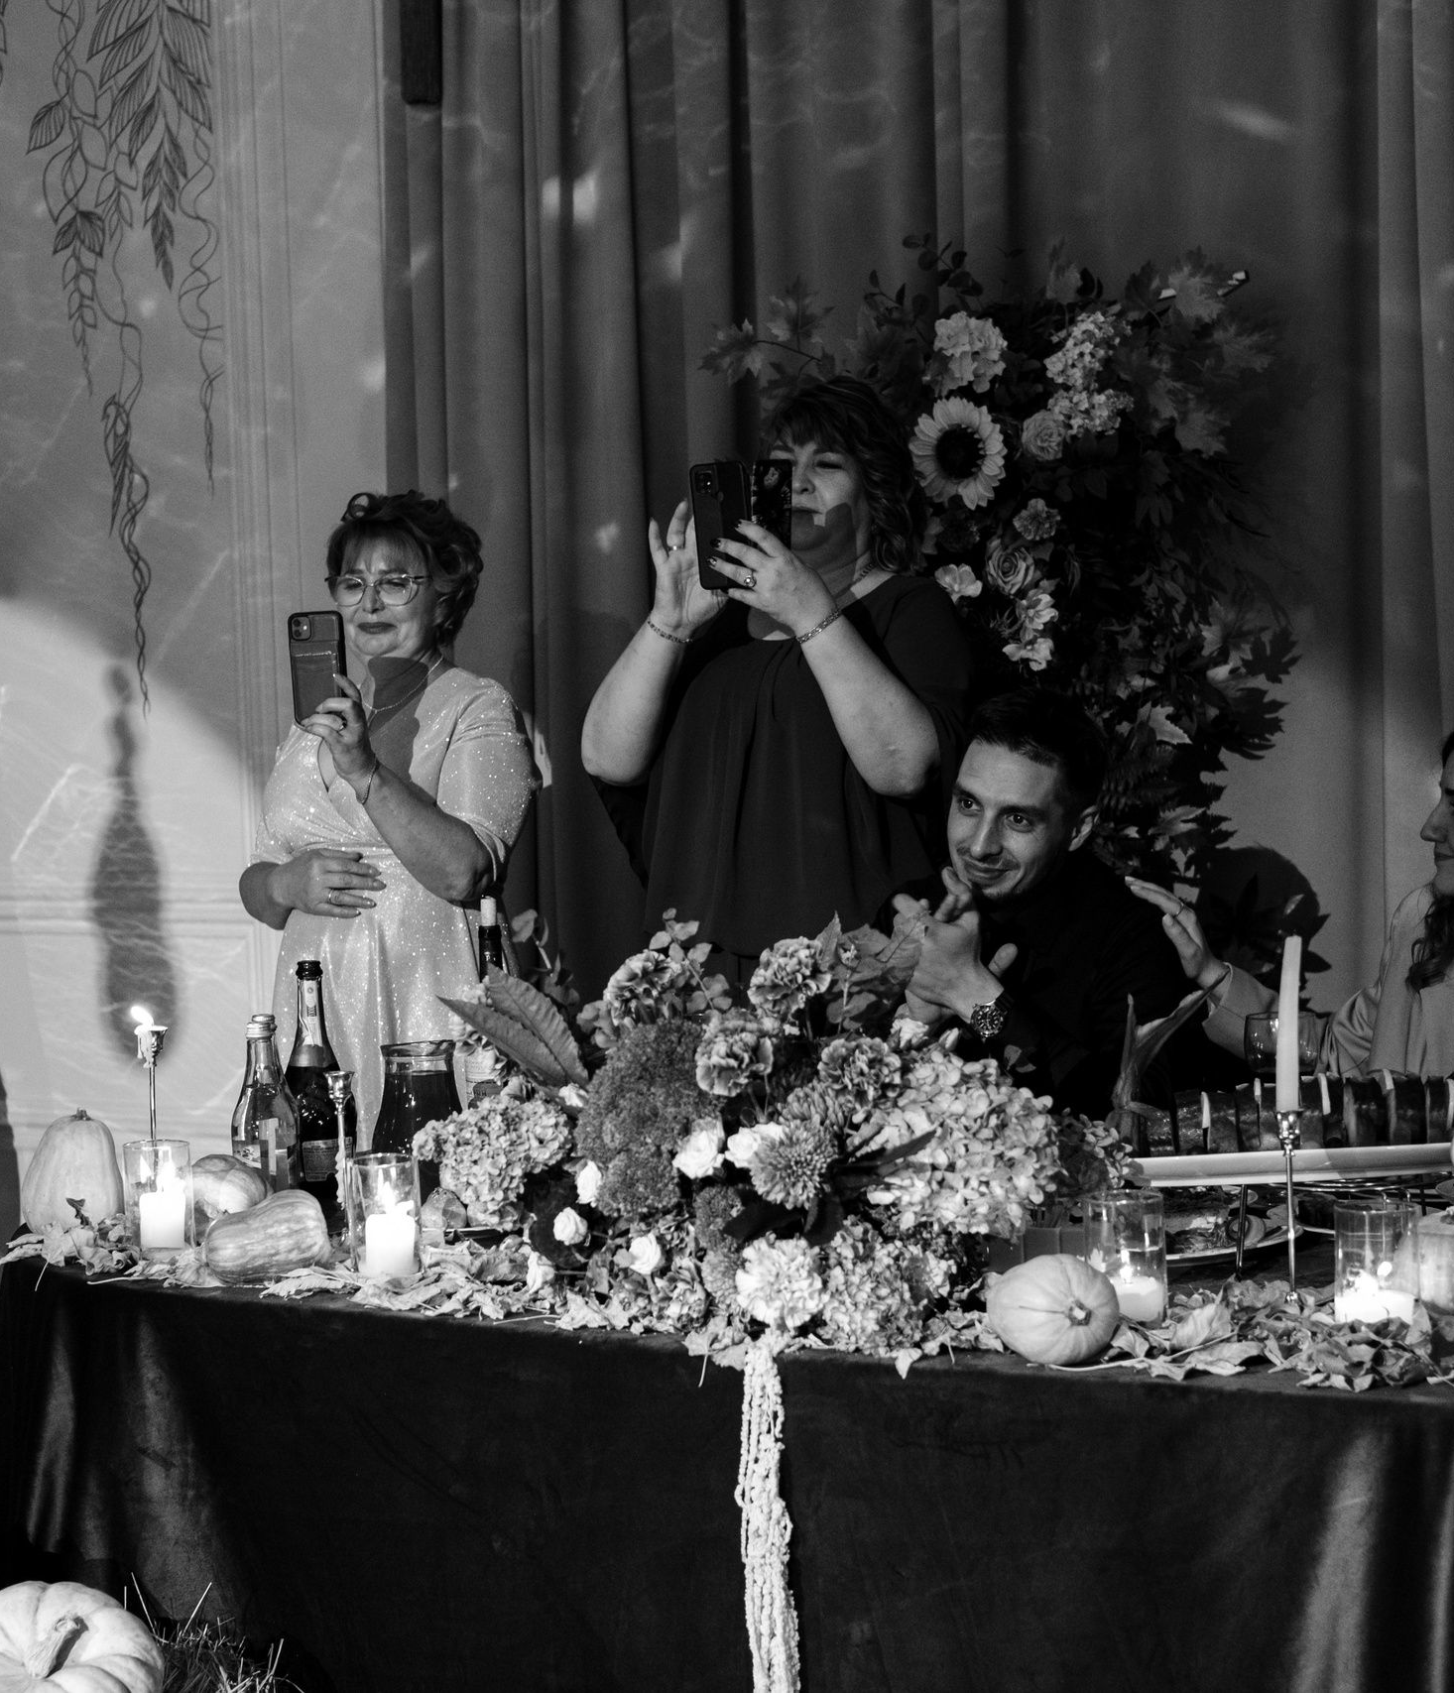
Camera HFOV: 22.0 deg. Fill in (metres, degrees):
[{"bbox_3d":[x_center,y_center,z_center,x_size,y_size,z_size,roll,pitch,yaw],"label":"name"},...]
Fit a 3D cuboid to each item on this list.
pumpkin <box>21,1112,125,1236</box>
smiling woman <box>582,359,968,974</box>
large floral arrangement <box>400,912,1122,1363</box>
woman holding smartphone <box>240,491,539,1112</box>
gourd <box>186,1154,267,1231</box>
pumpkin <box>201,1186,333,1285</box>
[{"bbox_3d":[-0.740,0.368,4.244,0.113,0.142,0.113,-2,5,0],"label":"pumpkin"},{"bbox_3d":[0.100,0.228,5.157,0.560,1.725,0.500,1,5,27],"label":"smiling woman"},{"bbox_3d":[0.030,0.270,3.705,0.720,0.425,0.430,1,5,28],"label":"large floral arrangement"},{"bbox_3d":[-0.486,0.291,5.402,0.460,1.590,0.450,1,5,29],"label":"woman holding smartphone"},{"bbox_3d":[-0.562,0.389,4.196,0.105,0.088,0.105,0,5,17],"label":"gourd"},{"bbox_3d":[-0.491,0.405,3.976,0.145,0.090,0.090,-4,6,-30],"label":"pumpkin"}]

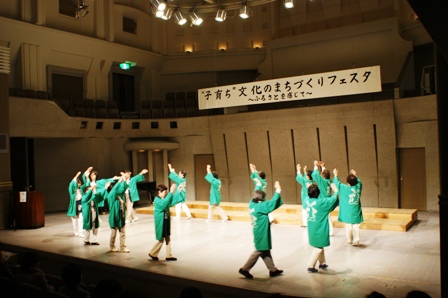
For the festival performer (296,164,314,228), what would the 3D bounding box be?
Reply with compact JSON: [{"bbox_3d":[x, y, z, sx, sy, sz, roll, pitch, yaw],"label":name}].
[{"bbox_3d":[2.257,1.287,11.387,0.480,1.713,0.480,-3,-1,44],"label":"festival performer"}]

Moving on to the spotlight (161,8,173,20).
[{"bbox_3d":[-1.480,-3.474,10.600,0.250,0.290,0.250,25,-13,-25],"label":"spotlight"}]

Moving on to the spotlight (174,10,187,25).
[{"bbox_3d":[-1.281,-3.836,12.000,0.280,0.370,0.270,-33,-13,23],"label":"spotlight"}]

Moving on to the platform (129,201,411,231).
[{"bbox_3d":[1.143,2.058,13.371,9.162,0.297,1.870,-2,-1,32],"label":"platform"}]

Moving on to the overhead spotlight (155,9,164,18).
[{"bbox_3d":[-1.837,-3.836,11.600,0.270,0.360,0.280,-3,-28,-49],"label":"overhead spotlight"}]

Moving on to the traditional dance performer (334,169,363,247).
[{"bbox_3d":[2.747,1.266,9.122,0.550,1.665,0.480,-2,-1,-25],"label":"traditional dance performer"}]

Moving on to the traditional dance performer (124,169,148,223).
[{"bbox_3d":[-2.803,1.489,13.000,0.850,1.680,0.500,-2,1,14],"label":"traditional dance performer"}]

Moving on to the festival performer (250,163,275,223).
[{"bbox_3d":[1.144,1.308,12.200,0.650,1.800,0.520,-2,1,34],"label":"festival performer"}]

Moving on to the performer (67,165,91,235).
[{"bbox_3d":[-3.957,1.474,11.200,0.560,1.850,0.560,-2,0,28],"label":"performer"}]

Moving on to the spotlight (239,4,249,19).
[{"bbox_3d":[0.504,-3.546,10.600,0.250,0.290,0.250,-2,-16,7],"label":"spotlight"}]

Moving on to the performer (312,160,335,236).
[{"bbox_3d":[2.534,1.242,10.400,0.520,1.900,0.580,-2,1,-37],"label":"performer"}]

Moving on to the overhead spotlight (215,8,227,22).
[{"bbox_3d":[-0.092,-3.508,10.800,0.250,0.290,0.250,23,-16,-37],"label":"overhead spotlight"}]

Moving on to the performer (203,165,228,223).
[{"bbox_3d":[-0.265,1.367,12.859,0.620,1.763,0.500,-2,-1,26],"label":"performer"}]

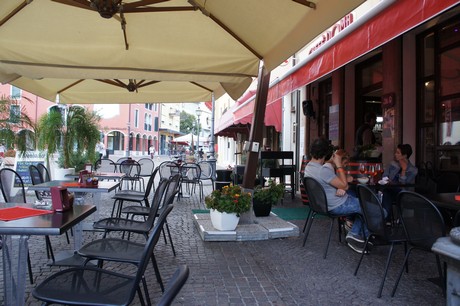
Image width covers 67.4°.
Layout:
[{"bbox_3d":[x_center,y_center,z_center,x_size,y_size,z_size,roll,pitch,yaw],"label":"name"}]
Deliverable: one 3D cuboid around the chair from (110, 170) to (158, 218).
[{"bbox_3d":[-1.270,0.636,4.750,0.570,0.840,0.490,2,0,3],"label":"chair"}]

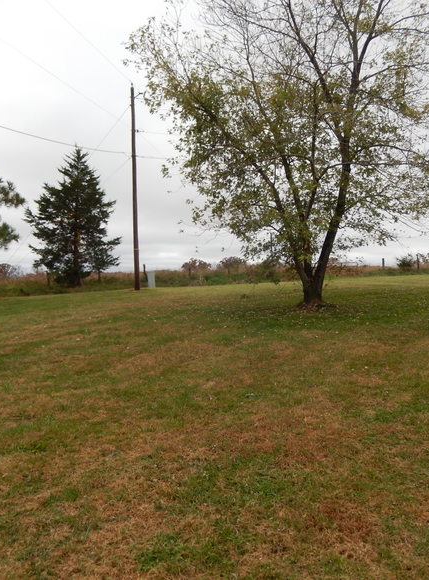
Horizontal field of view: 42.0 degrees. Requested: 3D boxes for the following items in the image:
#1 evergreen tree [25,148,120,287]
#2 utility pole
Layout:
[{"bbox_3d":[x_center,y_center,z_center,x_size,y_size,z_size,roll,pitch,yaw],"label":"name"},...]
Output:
[{"bbox_3d":[-7.500,-3.800,29.500,4.950,7.400,4.800,-1,2,0],"label":"evergreen tree"},{"bbox_3d":[-3.820,-4.960,27.000,0.320,9.950,0.320,-1,2,0],"label":"utility pole"}]

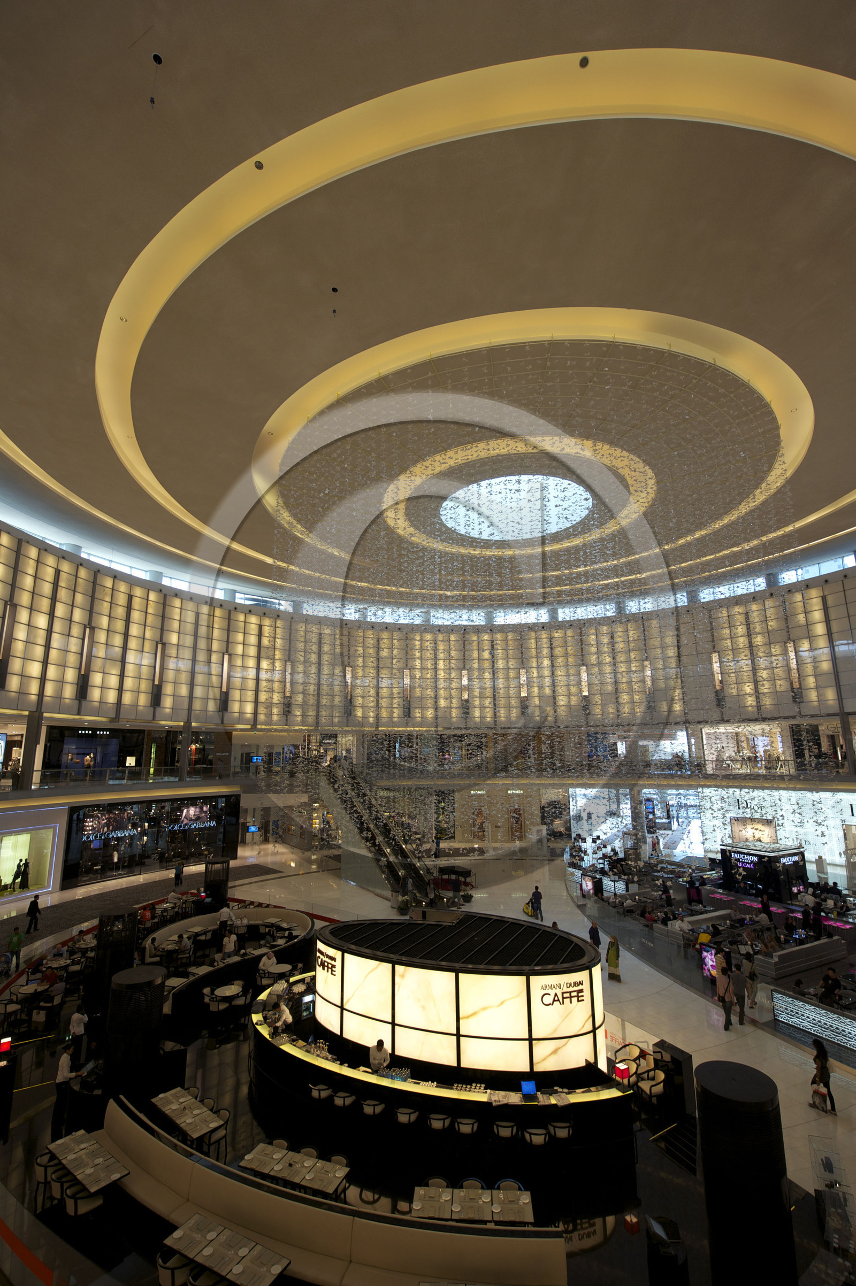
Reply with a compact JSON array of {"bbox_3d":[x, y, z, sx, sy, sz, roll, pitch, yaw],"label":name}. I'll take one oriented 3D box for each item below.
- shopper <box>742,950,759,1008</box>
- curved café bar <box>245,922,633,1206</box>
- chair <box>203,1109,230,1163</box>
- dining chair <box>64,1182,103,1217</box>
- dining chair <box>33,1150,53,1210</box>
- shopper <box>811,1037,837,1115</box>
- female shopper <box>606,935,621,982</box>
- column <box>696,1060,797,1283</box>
[{"bbox_3d":[11.062,11.635,19.762,0.500,1.740,0.380,-4,-12,15],"label":"shopper"},{"bbox_3d":[0.081,10.492,16.785,11.760,3.250,7.480,-7,-14,29],"label":"curved café bar"},{"bbox_3d":[-4.699,10.929,12.636,0.580,0.750,0.580,-10,-15,37],"label":"chair"},{"bbox_3d":[-6.363,10.514,10.611,0.580,0.750,0.580,-10,-15,37],"label":"dining chair"},{"bbox_3d":[-7.531,10.712,11.492,0.580,0.750,0.580,-10,-15,37],"label":"dining chair"},{"bbox_3d":[9.673,10.702,14.170,0.500,1.570,0.650,9,-15,-37],"label":"shopper"},{"bbox_3d":[7.337,12.477,22.627,0.520,1.650,0.400,-11,-16,40],"label":"female shopper"},{"bbox_3d":[6.082,9.724,11.043,1.460,2.250,1.460,-1,-12,0],"label":"column"}]

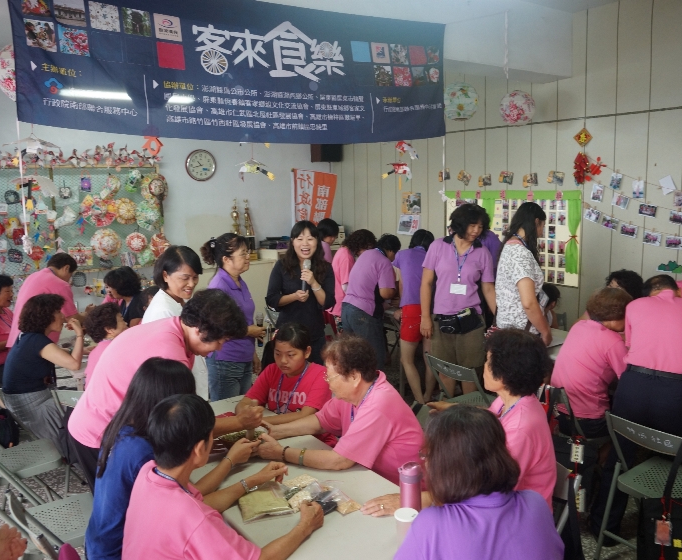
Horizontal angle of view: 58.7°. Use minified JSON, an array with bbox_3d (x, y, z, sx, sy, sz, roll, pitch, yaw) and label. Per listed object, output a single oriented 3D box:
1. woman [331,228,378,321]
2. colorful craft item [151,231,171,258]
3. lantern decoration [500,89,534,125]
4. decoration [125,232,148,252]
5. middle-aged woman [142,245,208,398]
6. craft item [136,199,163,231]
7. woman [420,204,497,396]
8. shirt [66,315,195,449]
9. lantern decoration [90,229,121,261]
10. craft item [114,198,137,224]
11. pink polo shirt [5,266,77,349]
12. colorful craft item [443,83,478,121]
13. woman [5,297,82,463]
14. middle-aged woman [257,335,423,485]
[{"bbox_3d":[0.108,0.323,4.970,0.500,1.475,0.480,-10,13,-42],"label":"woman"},{"bbox_3d":[-1.826,-0.363,6.207,0.230,0.280,0.180,-8,10,-37],"label":"colorful craft item"},{"bbox_3d":[1.437,-1.405,4.940,0.290,0.280,0.290,-8,10,-37],"label":"lantern decoration"},{"bbox_3d":[-1.849,-0.335,5.483,0.190,0.190,0.150,-7,10,-36],"label":"decoration"},{"bbox_3d":[-0.770,0.611,3.079,0.360,1.580,0.460,1,10,19],"label":"middle-aged woman"},{"bbox_3d":[-1.740,-0.602,5.495,0.250,0.280,0.200,-7,10,-36],"label":"craft item"},{"bbox_3d":[0.825,0.292,4.165,0.520,1.609,0.310,0,8,7],"label":"woman"},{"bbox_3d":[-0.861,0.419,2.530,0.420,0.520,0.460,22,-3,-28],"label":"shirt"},{"bbox_3d":[-2.270,-0.344,5.871,0.310,0.310,0.200,-8,10,-37],"label":"lantern decoration"},{"bbox_3d":[-2.117,-0.686,5.987,0.240,0.270,0.170,-8,10,-37],"label":"craft item"},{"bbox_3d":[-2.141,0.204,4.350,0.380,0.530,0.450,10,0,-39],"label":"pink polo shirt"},{"bbox_3d":[0.922,-1.377,4.680,0.290,0.290,0.290,-1,8,0],"label":"colorful craft item"},{"bbox_3d":[-1.784,0.691,3.694,0.780,1.200,0.500,-7,10,-36],"label":"woman"},{"bbox_3d":[0.030,0.837,2.479,0.740,1.170,0.520,-3,9,-11],"label":"middle-aged woman"}]

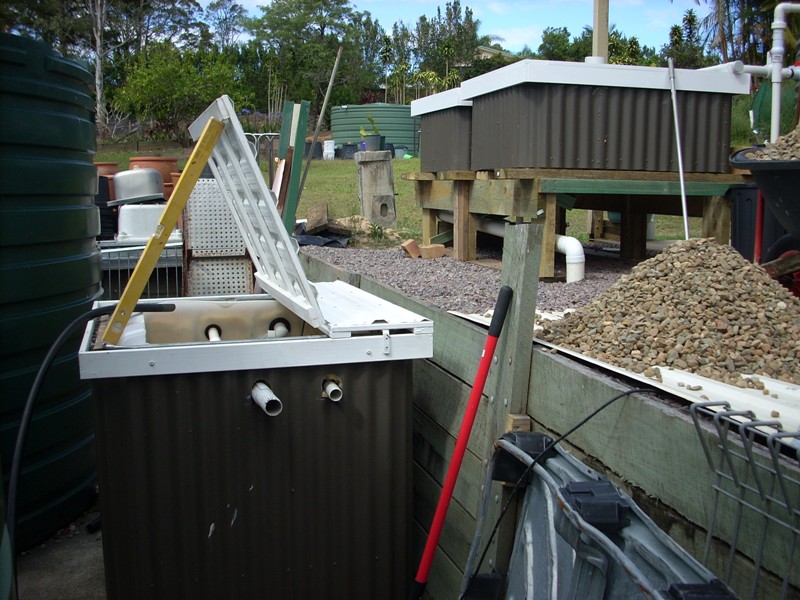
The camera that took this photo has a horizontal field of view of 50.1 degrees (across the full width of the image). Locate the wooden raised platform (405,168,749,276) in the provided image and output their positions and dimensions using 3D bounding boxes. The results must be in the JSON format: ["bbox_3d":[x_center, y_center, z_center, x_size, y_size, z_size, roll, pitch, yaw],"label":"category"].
[{"bbox_3d":[0.967,-0.503,5.305,1.431,0.553,1.796,-2,8,-16],"label":"wooden raised platform"}]

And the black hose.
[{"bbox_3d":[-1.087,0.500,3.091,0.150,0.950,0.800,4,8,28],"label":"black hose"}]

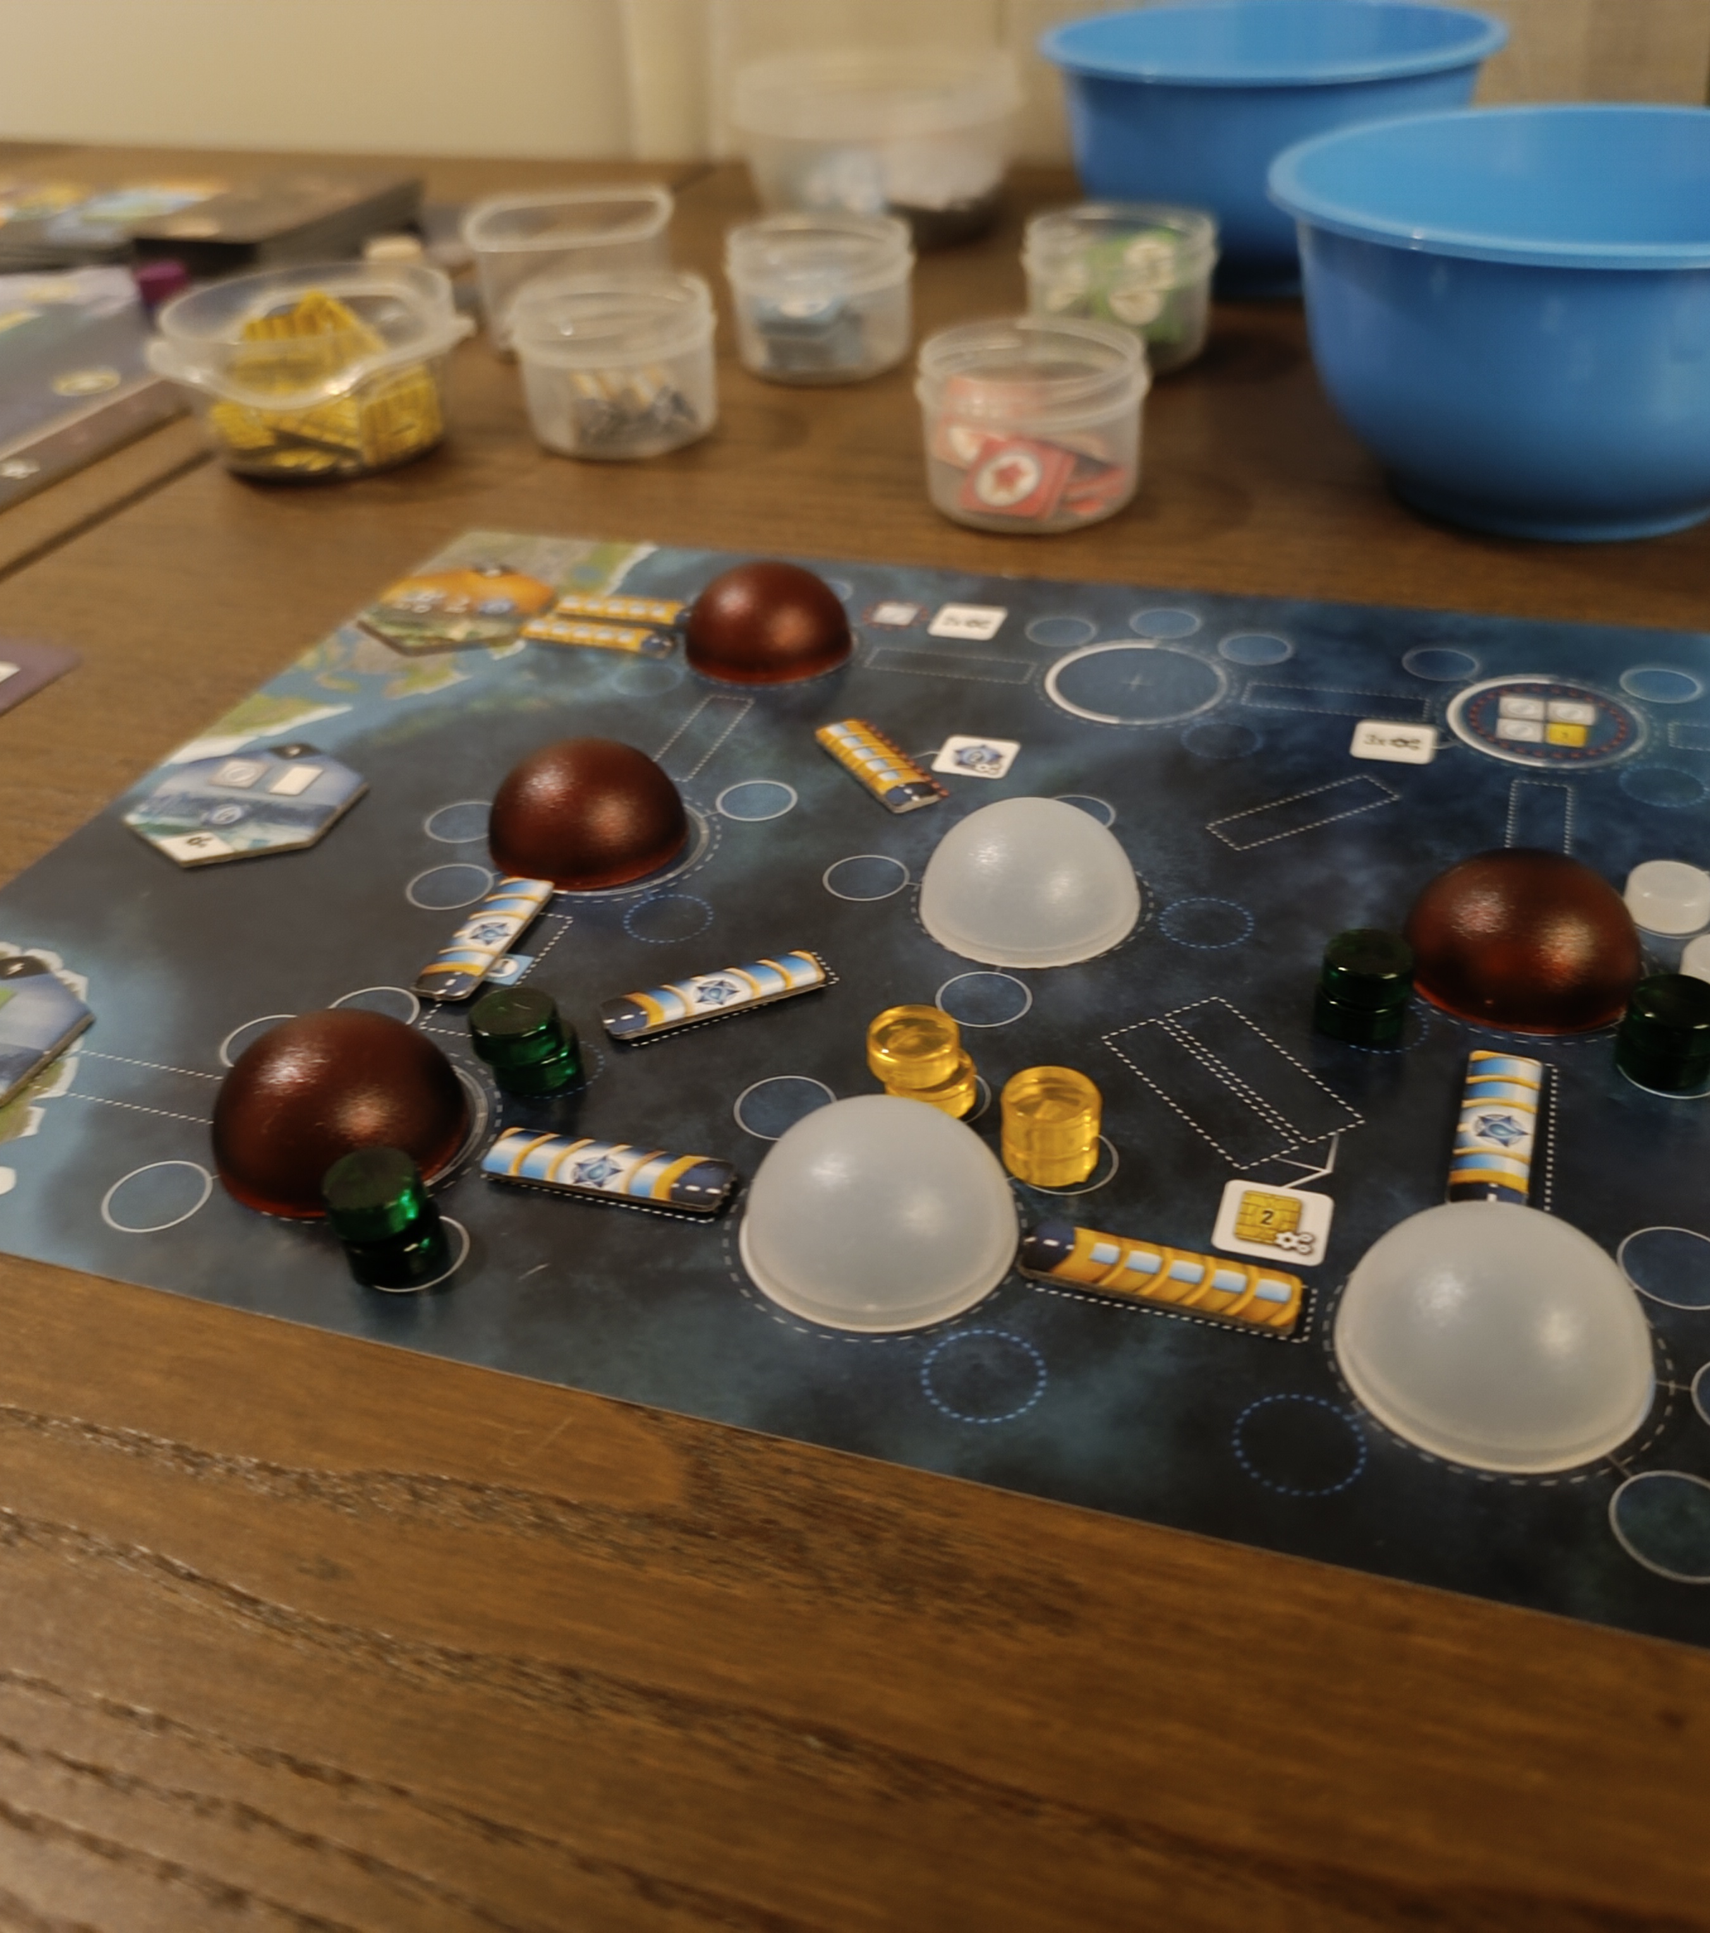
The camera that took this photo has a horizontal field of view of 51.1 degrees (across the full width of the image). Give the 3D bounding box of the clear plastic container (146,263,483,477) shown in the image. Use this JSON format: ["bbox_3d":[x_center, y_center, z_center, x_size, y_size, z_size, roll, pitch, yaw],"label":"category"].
[{"bbox_3d":[-0.125,-0.140,0.423,0.075,0.034,0.068,-10,35,-10],"label":"clear plastic container"}]

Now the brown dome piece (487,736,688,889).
[{"bbox_3d":[-0.043,-0.027,0.280,0.032,0.015,0.032,-10,36,-8],"label":"brown dome piece"}]

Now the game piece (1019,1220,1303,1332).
[{"bbox_3d":[0.034,0.034,0.198,0.030,0.001,0.008,10,38,19],"label":"game piece"}]

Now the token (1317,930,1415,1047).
[{"bbox_3d":[0.067,0.002,0.235,0.011,0.010,0.013,15,39,23],"label":"token"}]

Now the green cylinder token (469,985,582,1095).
[{"bbox_3d":[-0.043,0.010,0.233,0.013,0.010,0.011,-3,36,-1],"label":"green cylinder token"}]

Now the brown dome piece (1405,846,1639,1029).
[{"bbox_3d":[0.091,-0.007,0.241,0.031,0.016,0.031,-3,36,0],"label":"brown dome piece"}]

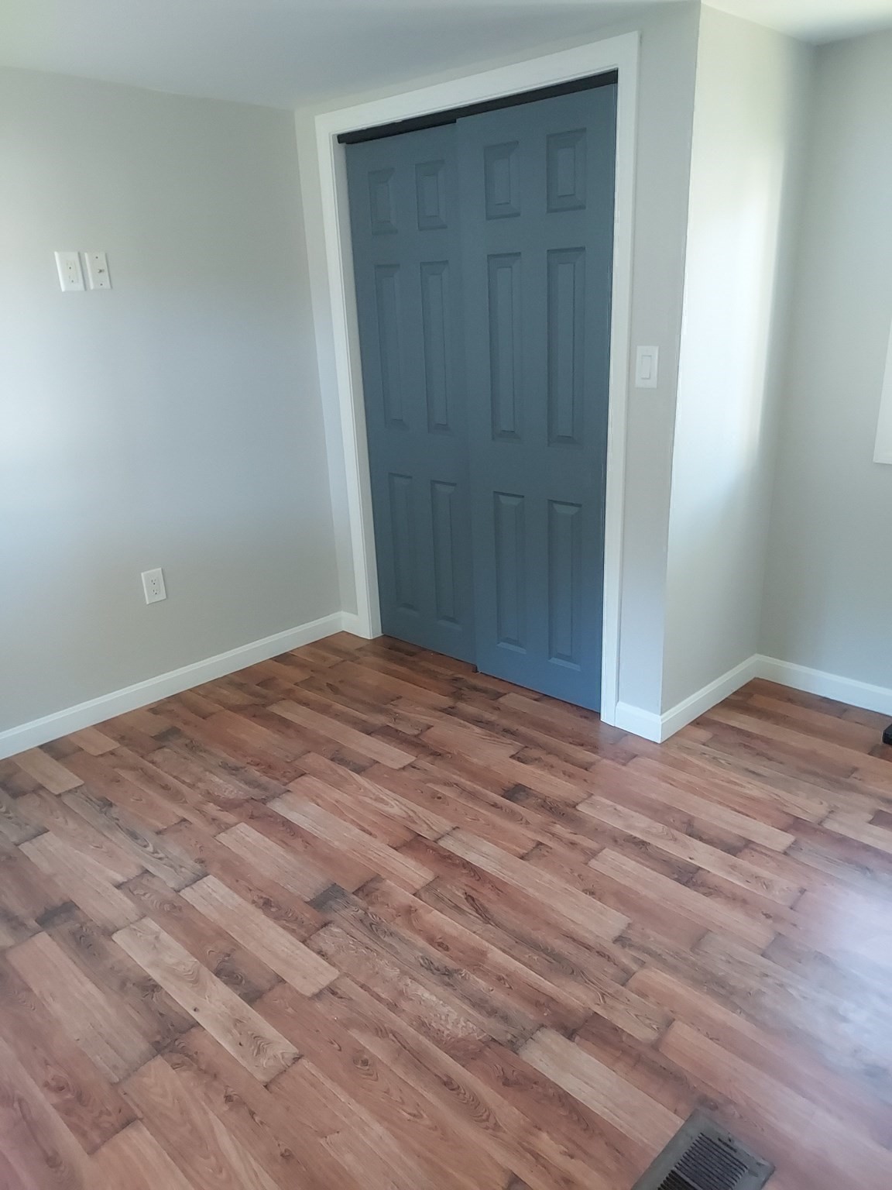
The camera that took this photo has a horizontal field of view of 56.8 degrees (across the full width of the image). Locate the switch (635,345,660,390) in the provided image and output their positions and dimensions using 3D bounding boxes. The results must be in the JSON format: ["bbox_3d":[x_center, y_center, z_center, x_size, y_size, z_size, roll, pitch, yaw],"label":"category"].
[{"bbox_3d":[0.601,-0.680,2.462,0.073,0.120,0.010,15,27,40],"label":"switch"}]

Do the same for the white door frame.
[{"bbox_3d":[0.092,-0.664,3.017,1.339,2.094,0.100,15,27,40],"label":"white door frame"}]

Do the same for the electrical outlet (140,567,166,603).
[{"bbox_3d":[-1.115,-0.033,3.155,0.078,0.124,0.010,-21,27,-40],"label":"electrical outlet"}]

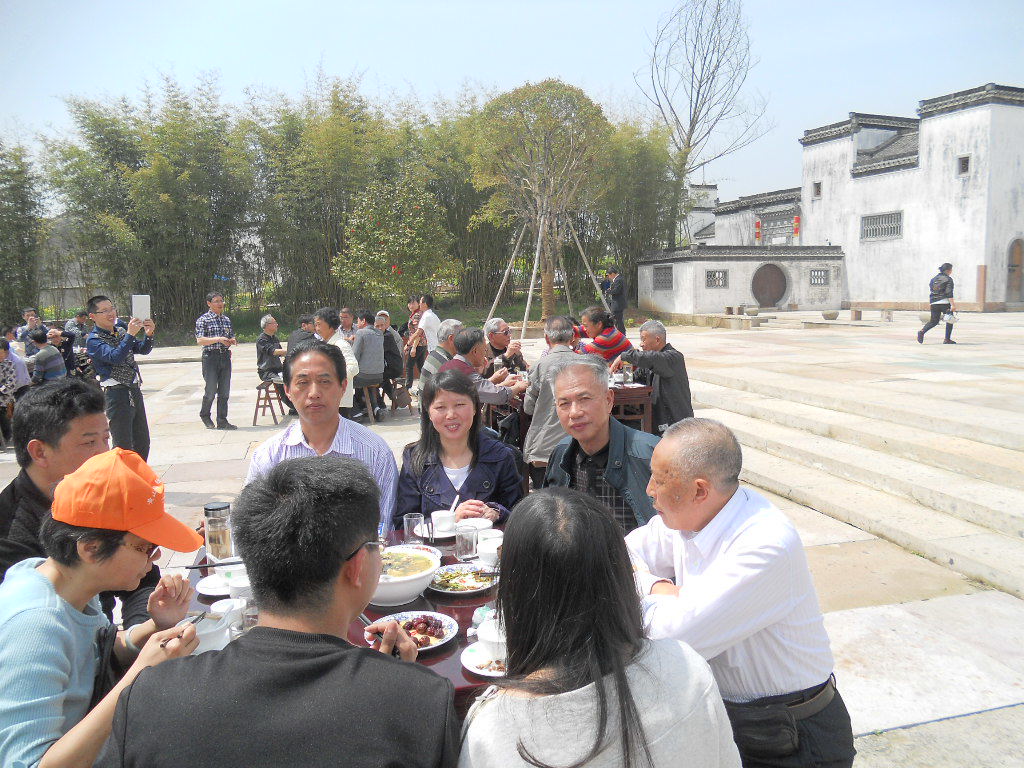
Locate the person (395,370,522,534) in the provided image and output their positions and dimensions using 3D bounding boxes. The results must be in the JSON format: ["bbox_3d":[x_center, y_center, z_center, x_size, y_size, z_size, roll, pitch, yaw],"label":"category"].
[{"bbox_3d":[-0.175,0.626,2.718,0.480,1.320,0.660,0,7,2],"label":"person"}]

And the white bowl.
[{"bbox_3d":[-0.319,0.510,2.078,0.265,0.095,0.265,0,6,0],"label":"white bowl"}]

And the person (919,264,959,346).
[{"bbox_3d":[8.617,-1.634,16.191,0.720,1.600,0.500,0,7,-2],"label":"person"}]

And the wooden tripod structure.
[{"bbox_3d":[0.964,-2.777,20.319,2.600,3.020,2.600,-4,7,-22],"label":"wooden tripod structure"}]

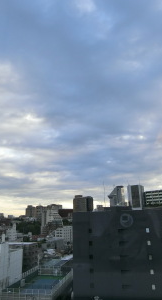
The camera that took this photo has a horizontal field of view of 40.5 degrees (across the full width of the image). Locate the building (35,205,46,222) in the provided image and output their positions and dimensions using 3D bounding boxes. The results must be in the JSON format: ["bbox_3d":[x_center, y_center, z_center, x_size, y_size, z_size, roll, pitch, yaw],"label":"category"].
[{"bbox_3d":[-59.930,98.290,328.250,15.900,31.400,15.000,2,-19,-8],"label":"building"}]

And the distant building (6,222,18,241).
[{"bbox_3d":[-71.370,84.490,225.380,11.500,19.000,12.000,5,-20,-14],"label":"distant building"}]

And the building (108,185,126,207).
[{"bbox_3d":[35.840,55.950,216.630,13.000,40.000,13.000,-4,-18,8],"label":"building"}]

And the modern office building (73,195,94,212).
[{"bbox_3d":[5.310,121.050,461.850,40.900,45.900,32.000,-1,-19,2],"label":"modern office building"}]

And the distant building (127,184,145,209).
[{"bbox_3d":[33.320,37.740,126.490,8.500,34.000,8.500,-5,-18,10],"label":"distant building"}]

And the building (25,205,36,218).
[{"bbox_3d":[-86.180,108.960,374.140,16.400,26.500,17.000,1,-19,-6],"label":"building"}]

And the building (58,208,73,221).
[{"bbox_3d":[-23.530,103.230,343.490,26.200,19.900,18.000,-2,-19,4],"label":"building"}]

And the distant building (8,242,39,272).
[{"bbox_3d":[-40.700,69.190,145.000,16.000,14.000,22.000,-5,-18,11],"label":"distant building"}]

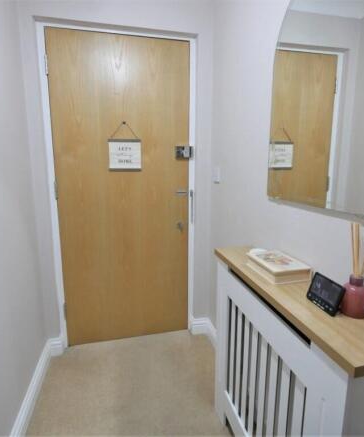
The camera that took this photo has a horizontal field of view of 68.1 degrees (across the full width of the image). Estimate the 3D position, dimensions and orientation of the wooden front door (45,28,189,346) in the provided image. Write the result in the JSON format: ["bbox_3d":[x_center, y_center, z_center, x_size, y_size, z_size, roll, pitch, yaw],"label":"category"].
[{"bbox_3d":[-0.366,-0.128,1.788,0.926,1.998,0.090,-2,10,-12],"label":"wooden front door"}]

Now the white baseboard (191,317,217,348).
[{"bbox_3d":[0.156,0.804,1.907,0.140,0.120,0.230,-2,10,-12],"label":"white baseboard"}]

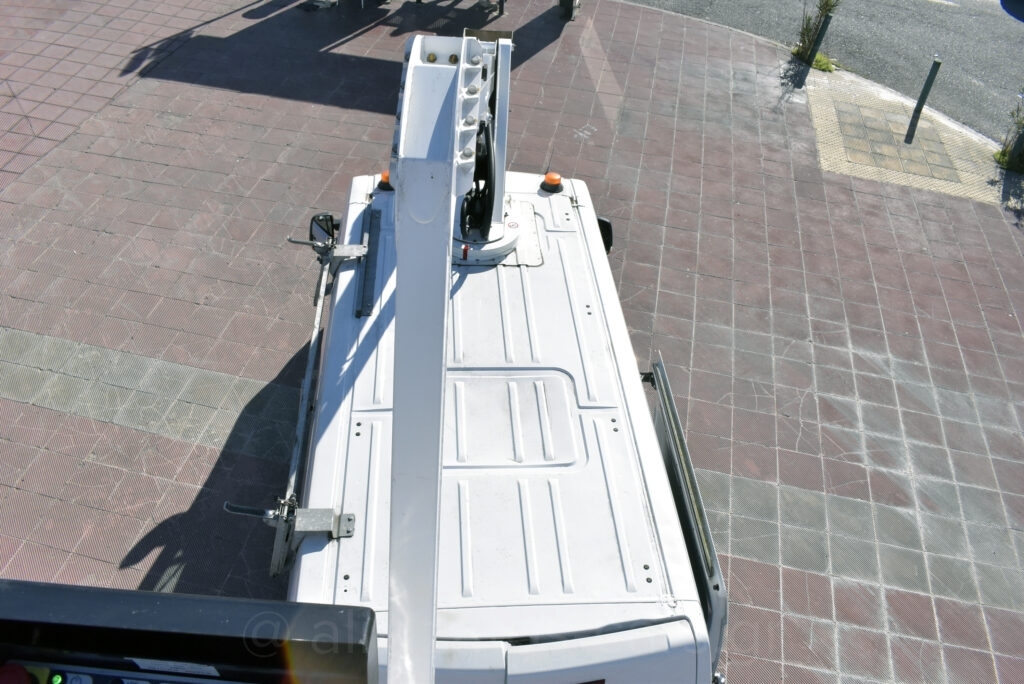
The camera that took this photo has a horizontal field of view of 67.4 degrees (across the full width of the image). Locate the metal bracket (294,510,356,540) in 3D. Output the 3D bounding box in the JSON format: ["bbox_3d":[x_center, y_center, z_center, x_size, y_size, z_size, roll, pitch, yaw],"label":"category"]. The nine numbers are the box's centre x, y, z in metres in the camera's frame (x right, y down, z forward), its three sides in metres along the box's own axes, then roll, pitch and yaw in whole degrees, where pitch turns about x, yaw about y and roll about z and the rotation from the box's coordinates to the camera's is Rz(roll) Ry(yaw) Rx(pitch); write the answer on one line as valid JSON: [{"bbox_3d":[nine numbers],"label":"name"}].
[{"bbox_3d":[-0.827,0.807,3.388,0.270,0.075,0.125,-1,44,-6],"label":"metal bracket"}]

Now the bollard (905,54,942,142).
[{"bbox_3d":[6.188,-3.790,11.443,0.100,0.870,0.100,-1,44,-6],"label":"bollard"}]

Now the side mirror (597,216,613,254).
[{"bbox_3d":[0.710,-0.877,6.239,0.210,0.340,0.140,-1,44,-6],"label":"side mirror"}]

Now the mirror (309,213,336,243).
[{"bbox_3d":[-1.526,-0.880,6.173,0.210,0.330,0.140,-1,44,-6],"label":"mirror"}]

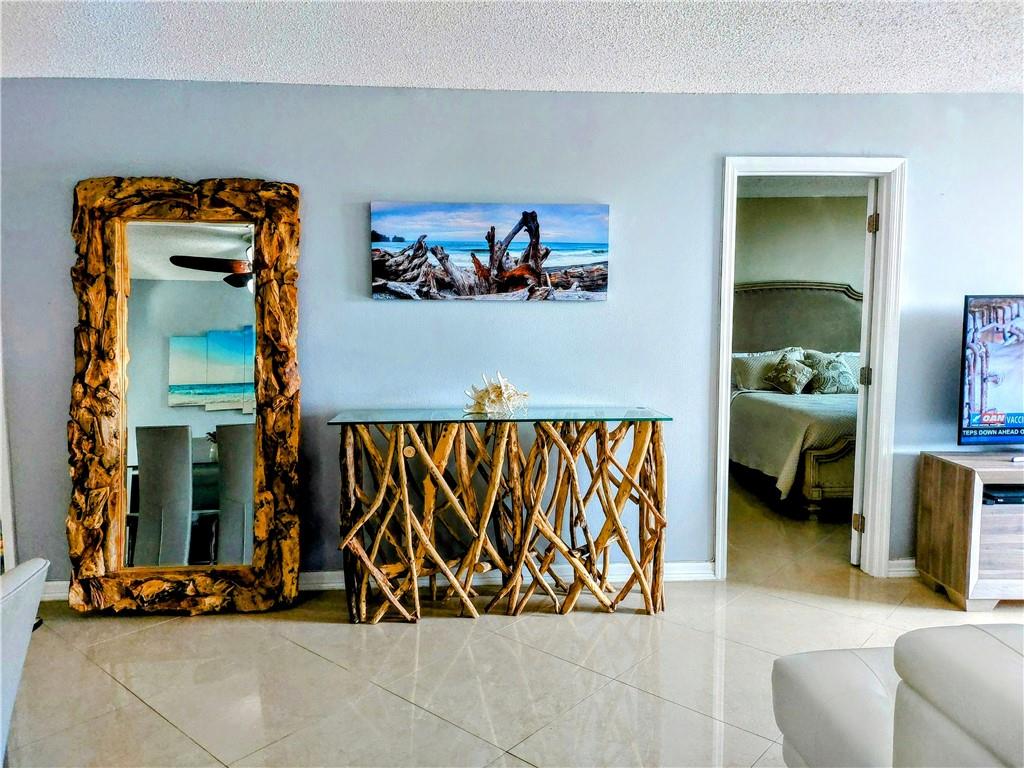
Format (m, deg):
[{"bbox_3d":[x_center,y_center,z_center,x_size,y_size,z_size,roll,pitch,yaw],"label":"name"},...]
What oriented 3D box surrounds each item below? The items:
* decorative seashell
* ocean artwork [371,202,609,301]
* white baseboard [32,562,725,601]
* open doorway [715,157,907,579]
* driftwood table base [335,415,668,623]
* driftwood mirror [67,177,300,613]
[{"bbox_3d":[-0.072,0.037,3.301,0.298,0.191,0.190,-1,5,-4],"label":"decorative seashell"},{"bbox_3d":[-0.098,-0.626,3.389,1.119,0.455,0.035,-1,5,-4],"label":"ocean artwork"},{"bbox_3d":[-0.654,0.978,3.515,3.421,0.095,0.016,-1,5,-4],"label":"white baseboard"},{"bbox_3d":[1.490,-0.057,3.630,0.905,2.112,0.150,-1,5,-4],"label":"open doorway"},{"bbox_3d":[-0.051,0.588,3.299,1.482,0.907,0.397,-1,5,-4],"label":"driftwood table base"},{"bbox_3d":[-1.487,0.062,3.271,1.008,1.980,0.100,1,3,-4],"label":"driftwood mirror"}]

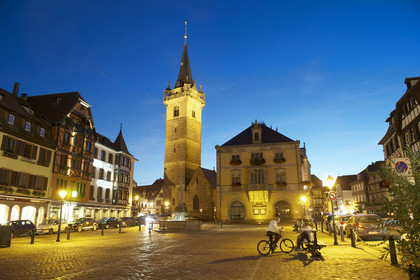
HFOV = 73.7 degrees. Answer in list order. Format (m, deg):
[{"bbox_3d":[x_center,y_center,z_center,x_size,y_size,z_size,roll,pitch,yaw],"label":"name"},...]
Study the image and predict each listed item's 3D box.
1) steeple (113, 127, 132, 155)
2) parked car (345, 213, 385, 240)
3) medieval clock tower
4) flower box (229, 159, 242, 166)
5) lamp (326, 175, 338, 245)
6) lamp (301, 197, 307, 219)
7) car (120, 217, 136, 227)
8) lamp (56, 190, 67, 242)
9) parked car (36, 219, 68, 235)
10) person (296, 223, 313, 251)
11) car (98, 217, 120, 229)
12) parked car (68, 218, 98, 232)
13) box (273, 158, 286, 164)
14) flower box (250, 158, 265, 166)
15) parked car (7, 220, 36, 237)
[{"bbox_3d":[-16.564,-0.006,52.711,3.100,5.700,3.300,-3,-15,10],"label":"steeple"},{"bbox_3d":[10.850,6.153,19.830,1.800,1.620,4.350,-4,-16,15],"label":"parked car"},{"bbox_3d":[-7.500,-7.870,80.391,8.800,59.500,8.800,-9,-17,29],"label":"medieval clock tower"},{"bbox_3d":[4.756,4.196,51.413,2.100,1.000,0.500,-3,-15,10],"label":"flower box"},{"bbox_3d":[7.808,4.366,17.803,0.450,4.280,0.450,-4,-15,13],"label":"lamp"},{"bbox_3d":[10.257,7.851,29.991,0.450,3.800,0.450,-3,-15,10],"label":"lamp"},{"bbox_3d":[-13.042,12.505,42.846,1.750,1.500,4.100,-4,-15,14],"label":"car"},{"bbox_3d":[-11.671,5.845,22.005,0.450,4.000,0.450,-4,-15,13],"label":"lamp"},{"bbox_3d":[-15.450,8.472,27.646,1.700,1.410,4.200,0,-15,1],"label":"parked car"},{"bbox_3d":[5.279,5.399,15.748,0.800,1.320,0.520,-5,-15,15],"label":"person"},{"bbox_3d":[-14.100,11.548,39.141,1.740,1.470,4.100,-1,-15,4],"label":"car"},{"bbox_3d":[-15.618,10.295,34.149,1.720,1.520,4.000,-4,-15,14],"label":"parked car"},{"bbox_3d":[12.486,3.750,50.121,2.200,1.000,0.500,-3,-15,10],"label":"box"},{"bbox_3d":[8.723,4.067,50.723,2.700,1.200,0.500,-3,-15,10],"label":"flower box"},{"bbox_3d":[-18.344,8.287,26.012,1.680,1.430,4.000,-4,-15,14],"label":"parked car"}]

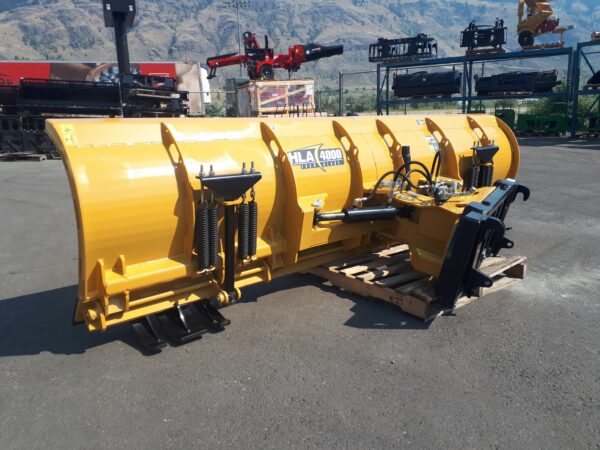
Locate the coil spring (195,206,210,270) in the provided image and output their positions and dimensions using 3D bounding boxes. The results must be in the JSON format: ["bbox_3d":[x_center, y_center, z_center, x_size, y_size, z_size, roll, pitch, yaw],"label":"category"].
[{"bbox_3d":[-0.527,0.068,2.557,0.055,0.350,0.055,-12,20,-40],"label":"coil spring"}]

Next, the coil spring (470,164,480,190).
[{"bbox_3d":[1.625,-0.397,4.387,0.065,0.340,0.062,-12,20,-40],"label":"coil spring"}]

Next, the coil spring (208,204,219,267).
[{"bbox_3d":[-0.480,0.058,2.597,0.055,0.350,0.055,1,15,0],"label":"coil spring"}]

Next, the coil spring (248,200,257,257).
[{"bbox_3d":[-0.281,0.021,2.766,0.055,0.350,0.055,1,15,0],"label":"coil spring"}]

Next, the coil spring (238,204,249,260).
[{"bbox_3d":[-0.329,0.035,2.726,0.055,0.350,0.055,1,15,0],"label":"coil spring"}]

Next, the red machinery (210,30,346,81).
[{"bbox_3d":[-0.934,-5.941,16.500,4.700,1.500,1.500,4,13,22],"label":"red machinery"}]

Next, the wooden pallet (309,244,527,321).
[{"bbox_3d":[0.747,0.276,3.175,1.030,0.136,1.133,-10,15,-35],"label":"wooden pallet"}]

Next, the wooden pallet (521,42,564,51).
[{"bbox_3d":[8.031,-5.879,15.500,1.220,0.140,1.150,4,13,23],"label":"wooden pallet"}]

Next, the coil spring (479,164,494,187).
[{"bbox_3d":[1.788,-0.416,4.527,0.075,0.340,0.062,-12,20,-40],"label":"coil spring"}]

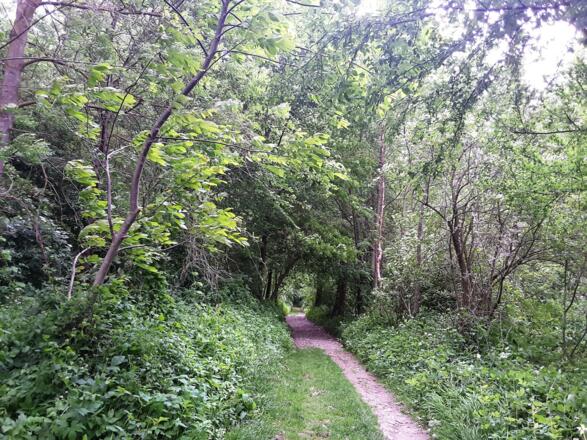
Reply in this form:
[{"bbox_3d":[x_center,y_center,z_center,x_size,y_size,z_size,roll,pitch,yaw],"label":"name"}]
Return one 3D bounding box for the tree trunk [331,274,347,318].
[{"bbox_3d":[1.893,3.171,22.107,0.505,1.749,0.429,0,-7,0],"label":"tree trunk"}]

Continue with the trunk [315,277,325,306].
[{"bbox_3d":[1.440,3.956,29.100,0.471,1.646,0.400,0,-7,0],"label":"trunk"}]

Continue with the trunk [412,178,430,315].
[{"bbox_3d":[3.340,0.664,13.717,0.329,3.554,0.279,0,-7,0],"label":"trunk"}]

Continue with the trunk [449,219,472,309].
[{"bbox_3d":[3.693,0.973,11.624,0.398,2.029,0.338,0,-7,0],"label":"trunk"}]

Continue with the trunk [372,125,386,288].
[{"bbox_3d":[2.669,-0.436,16.310,0.348,5.079,0.295,0,-7,0],"label":"trunk"}]

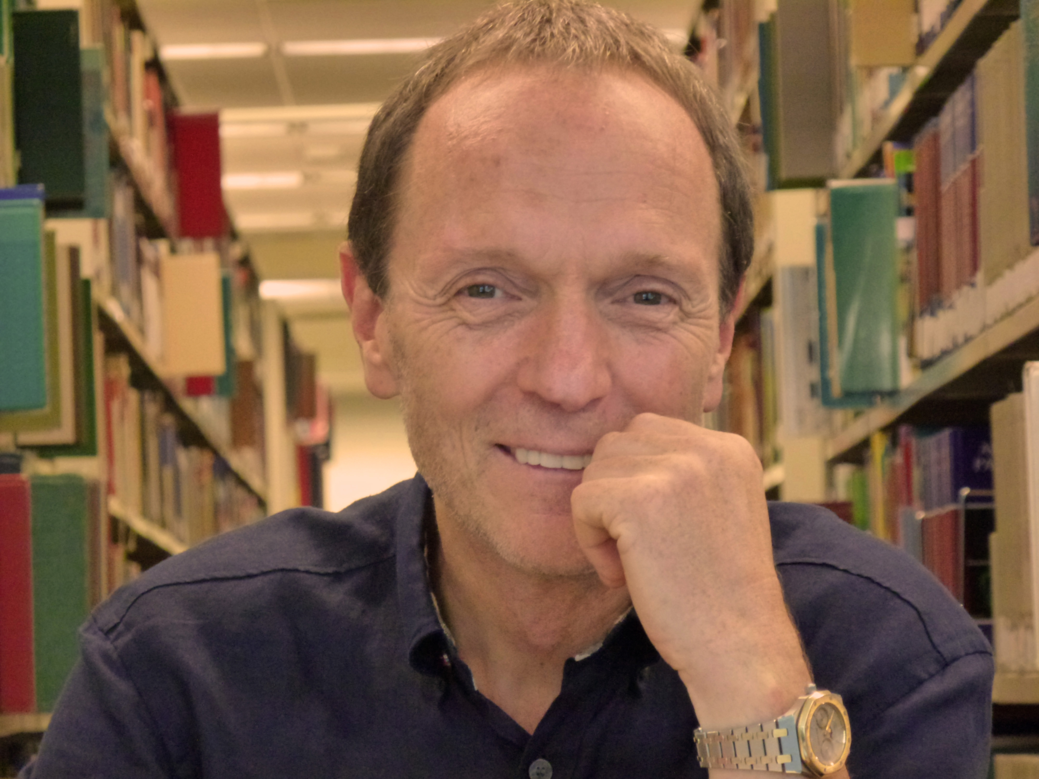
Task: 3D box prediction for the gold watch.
[{"bbox_3d":[0.097,0.134,2.900,0.057,0.037,0.067,-1,9,37],"label":"gold watch"}]

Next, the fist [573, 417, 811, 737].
[{"bbox_3d":[0.068,0.073,2.930,0.088,0.123,0.092,-10,0,-44],"label":"fist"}]

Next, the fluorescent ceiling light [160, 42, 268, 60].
[{"bbox_3d":[-1.312,-0.945,21.100,1.200,0.080,0.300,-1,-3,-1],"label":"fluorescent ceiling light"}]

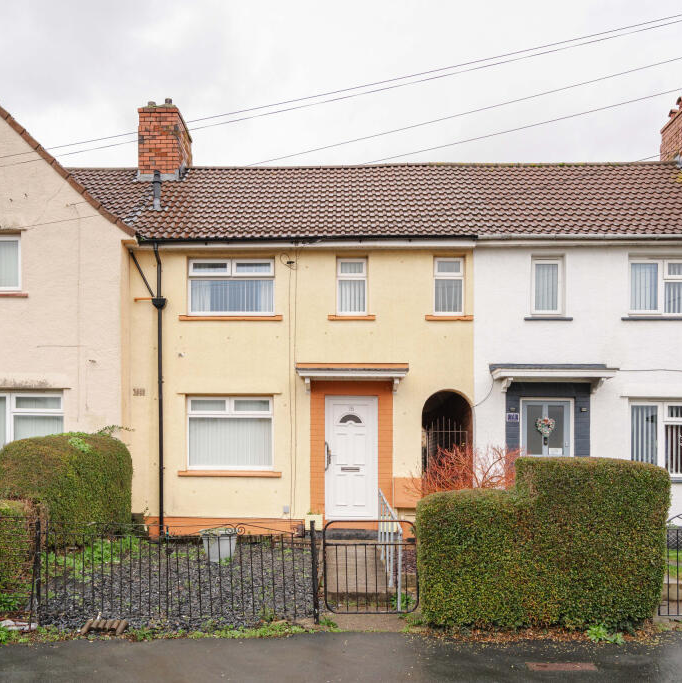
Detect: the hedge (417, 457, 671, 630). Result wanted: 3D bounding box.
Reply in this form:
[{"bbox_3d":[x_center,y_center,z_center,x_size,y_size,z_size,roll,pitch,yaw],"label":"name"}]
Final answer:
[{"bbox_3d":[1.969,1.950,6.950,2.328,1.560,0.900,0,0,4],"label":"hedge"}]

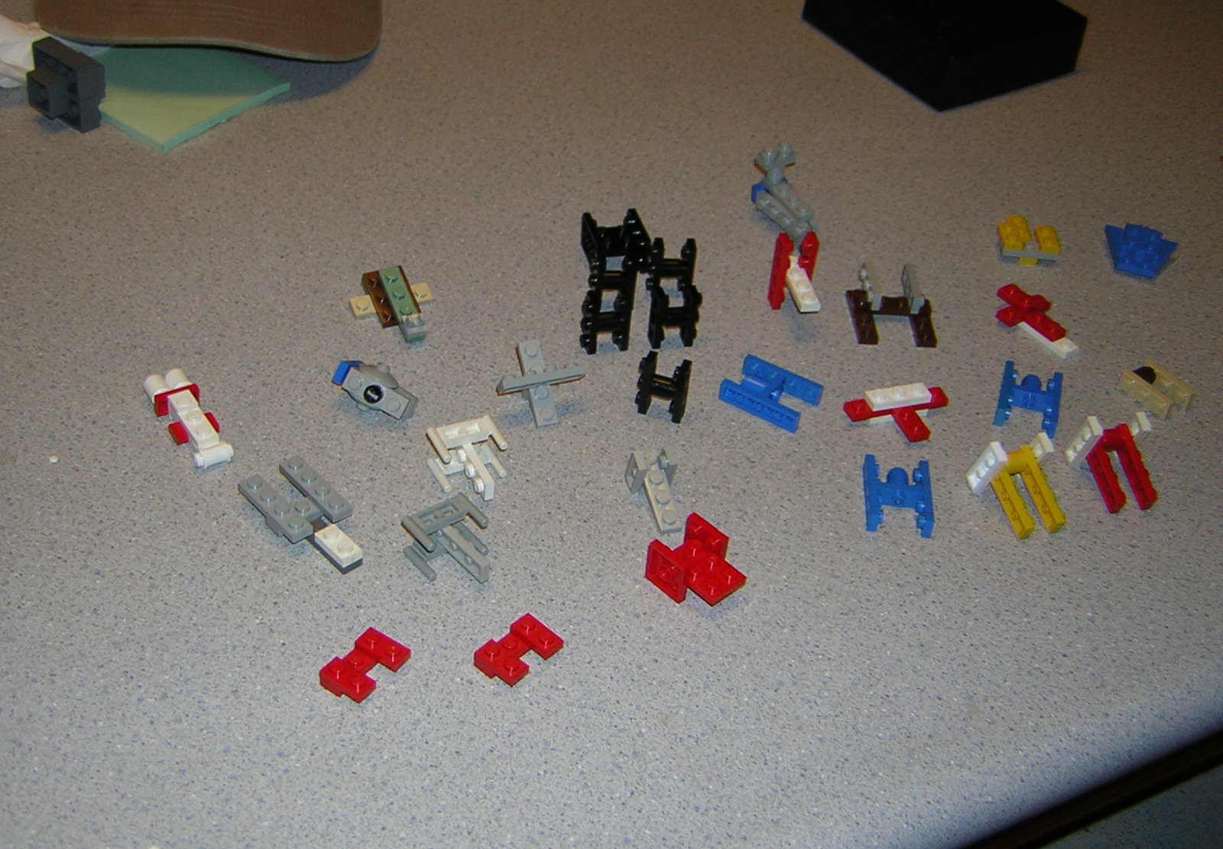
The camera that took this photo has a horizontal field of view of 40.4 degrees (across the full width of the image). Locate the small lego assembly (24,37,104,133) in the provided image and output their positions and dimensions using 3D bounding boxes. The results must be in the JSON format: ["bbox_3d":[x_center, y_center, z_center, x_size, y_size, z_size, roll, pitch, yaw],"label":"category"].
[{"bbox_3d":[-0.246,-0.151,0.744,0.032,0.032,0.024,31,46,26],"label":"small lego assembly"}]

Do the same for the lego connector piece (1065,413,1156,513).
[{"bbox_3d":[0.188,0.015,0.612,0.024,0.025,0.034,-4,50,-12],"label":"lego connector piece"}]

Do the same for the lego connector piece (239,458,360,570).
[{"bbox_3d":[-0.101,0.031,0.558,0.024,0.011,0.048,-28,53,-34],"label":"lego connector piece"}]

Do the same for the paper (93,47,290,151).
[{"bbox_3d":[-0.204,-0.157,0.769,0.076,0.004,0.076,30,46,25],"label":"paper"}]

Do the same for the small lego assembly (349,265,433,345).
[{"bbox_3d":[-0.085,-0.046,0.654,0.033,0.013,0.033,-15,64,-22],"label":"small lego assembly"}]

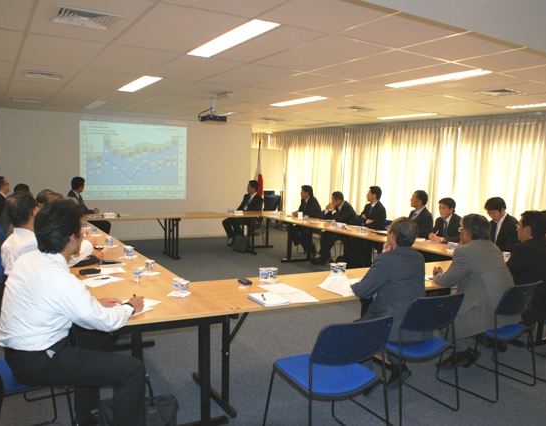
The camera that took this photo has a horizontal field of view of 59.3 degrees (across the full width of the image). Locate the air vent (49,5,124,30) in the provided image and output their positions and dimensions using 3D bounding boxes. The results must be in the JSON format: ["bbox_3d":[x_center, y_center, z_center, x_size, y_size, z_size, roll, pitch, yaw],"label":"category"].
[{"bbox_3d":[-1.252,-1.301,3.180,0.400,0.050,0.400,-2,6,-31],"label":"air vent"}]

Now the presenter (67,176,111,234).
[{"bbox_3d":[-3.234,0.051,8.429,0.786,1.316,0.570,2,6,-1],"label":"presenter"}]

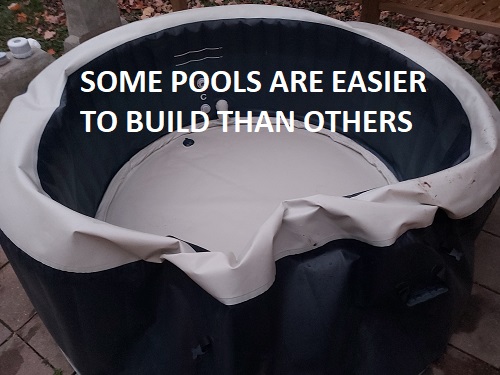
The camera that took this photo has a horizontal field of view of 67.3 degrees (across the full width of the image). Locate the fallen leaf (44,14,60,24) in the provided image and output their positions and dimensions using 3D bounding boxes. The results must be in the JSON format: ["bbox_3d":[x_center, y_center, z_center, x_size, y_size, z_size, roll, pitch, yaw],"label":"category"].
[{"bbox_3d":[-1.822,-1.550,3.465,0.167,0.046,0.143,-20,48,-19],"label":"fallen leaf"}]

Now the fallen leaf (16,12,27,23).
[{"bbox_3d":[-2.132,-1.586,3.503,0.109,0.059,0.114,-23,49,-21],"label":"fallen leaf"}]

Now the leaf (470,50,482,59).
[{"bbox_3d":[1.758,-1.032,2.914,0.106,0.030,0.113,24,49,22],"label":"leaf"}]

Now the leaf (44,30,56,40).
[{"bbox_3d":[-1.705,-1.299,3.209,0.115,0.044,0.117,-21,48,-19],"label":"leaf"}]

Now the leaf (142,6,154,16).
[{"bbox_3d":[-0.972,-1.685,3.596,0.122,0.049,0.121,-11,46,-10],"label":"leaf"}]

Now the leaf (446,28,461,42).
[{"bbox_3d":[1.717,-1.282,3.168,0.133,0.070,0.126,21,48,20],"label":"leaf"}]

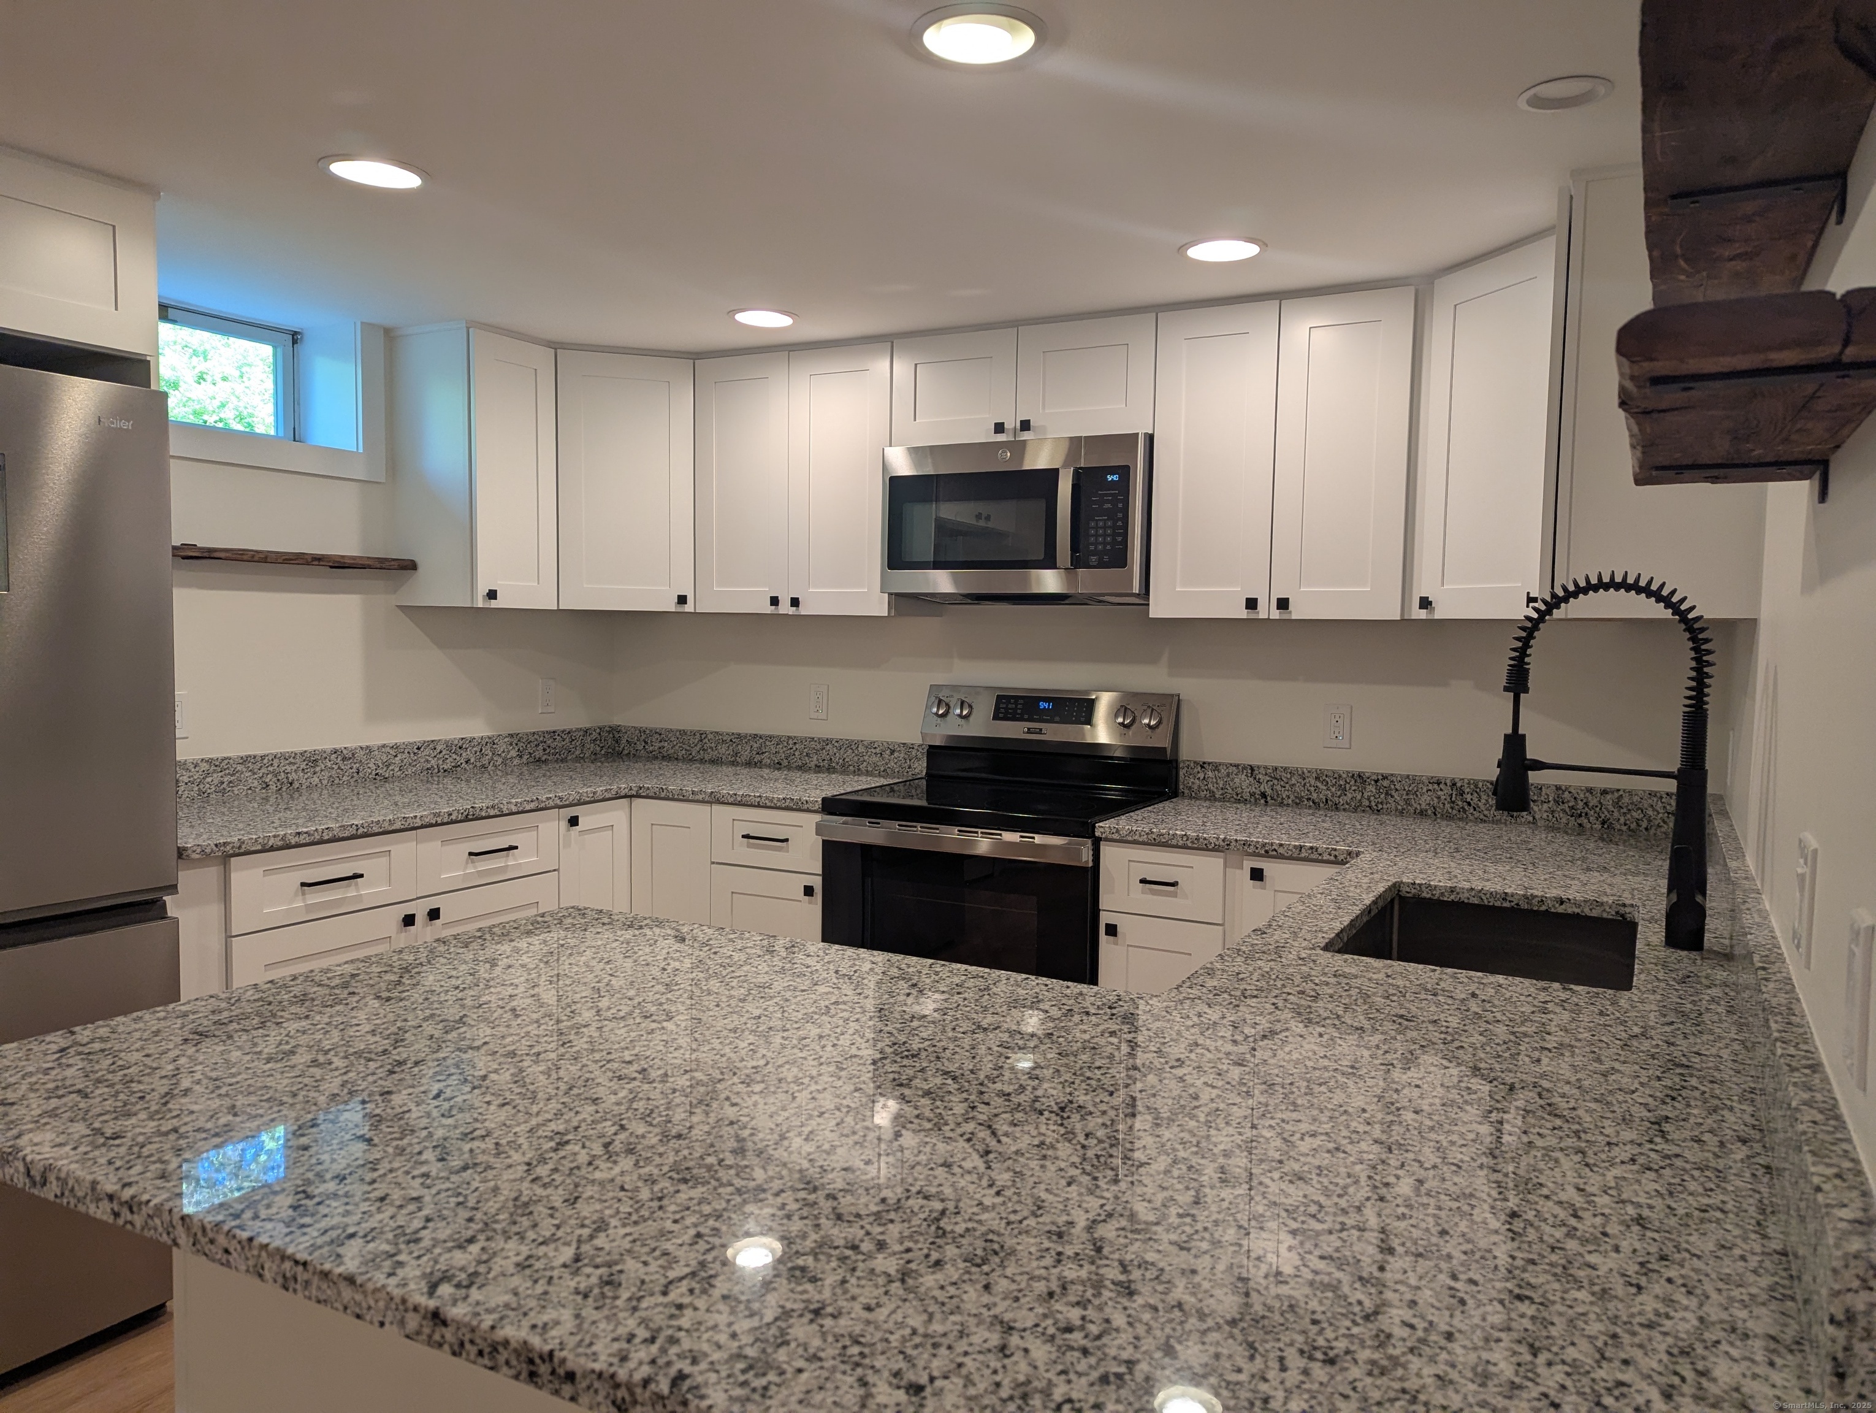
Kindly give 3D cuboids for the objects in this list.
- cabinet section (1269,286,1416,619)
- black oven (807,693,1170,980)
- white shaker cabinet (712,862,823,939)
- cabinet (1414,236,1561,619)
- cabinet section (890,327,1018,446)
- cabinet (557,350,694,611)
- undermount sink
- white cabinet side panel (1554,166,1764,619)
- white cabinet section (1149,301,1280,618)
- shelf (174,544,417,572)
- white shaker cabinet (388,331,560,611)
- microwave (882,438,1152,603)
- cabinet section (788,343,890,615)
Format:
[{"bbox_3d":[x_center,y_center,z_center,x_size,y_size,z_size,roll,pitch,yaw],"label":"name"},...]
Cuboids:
[{"bbox_3d":[1.019,-0.590,3.197,0.305,0.758,0.330,3,4,28],"label":"cabinet section"},{"bbox_3d":[0.162,0.564,3.468,0.758,1.199,0.645,3,4,28],"label":"black oven"},{"bbox_3d":[-0.332,0.725,3.764,0.365,0.607,0.570,3,4,28],"label":"white shaker cabinet"},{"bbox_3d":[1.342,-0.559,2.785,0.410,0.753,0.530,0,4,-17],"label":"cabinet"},{"bbox_3d":[0.116,-0.865,3.667,0.380,0.293,0.330,3,4,28],"label":"cabinet section"},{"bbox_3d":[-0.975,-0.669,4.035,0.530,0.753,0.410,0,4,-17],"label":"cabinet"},{"bbox_3d":[0.873,0.482,2.059,0.422,0.230,0.655,3,4,28],"label":"undermount sink"},{"bbox_3d":[1.290,-0.538,2.316,0.300,0.771,0.265,3,4,28],"label":"white cabinet side panel"},{"bbox_3d":[0.750,-0.603,3.340,0.305,0.758,0.330,3,4,28],"label":"white cabinet section"},{"bbox_3d":[-1.692,-0.377,3.287,0.125,0.037,0.817,3,4,28],"label":"shelf"},{"bbox_3d":[-1.326,-0.658,3.723,0.330,0.758,0.303,3,4,28],"label":"white shaker cabinet"},{"bbox_3d":[0.255,-0.490,3.515,0.752,0.410,0.380,3,4,28],"label":"microwave"},{"bbox_3d":[-0.207,-0.648,3.850,0.342,0.758,0.330,3,4,28],"label":"cabinet section"}]

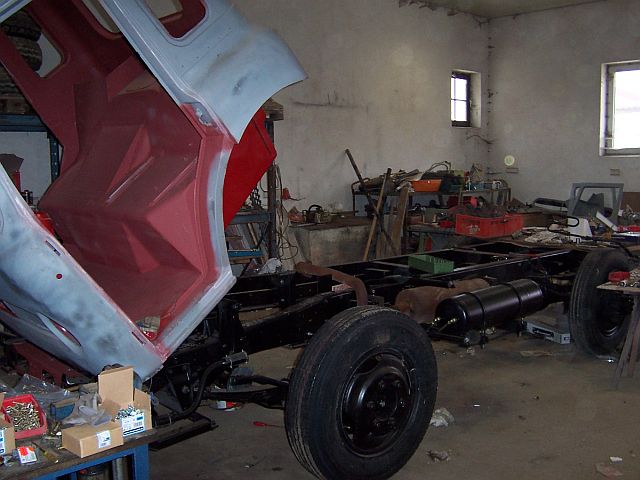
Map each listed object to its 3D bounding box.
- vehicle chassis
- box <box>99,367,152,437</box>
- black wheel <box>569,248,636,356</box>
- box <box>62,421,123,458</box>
[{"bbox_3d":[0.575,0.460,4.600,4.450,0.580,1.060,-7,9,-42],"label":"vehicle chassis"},{"bbox_3d":[-0.588,0.491,1.950,0.116,0.170,0.100,-7,9,-42],"label":"box"},{"bbox_3d":[2.316,0.520,5.300,0.920,0.920,0.220,-7,9,-42],"label":"black wheel"},{"bbox_3d":[-0.648,0.560,1.840,0.108,0.053,0.131,5,9,41],"label":"box"}]

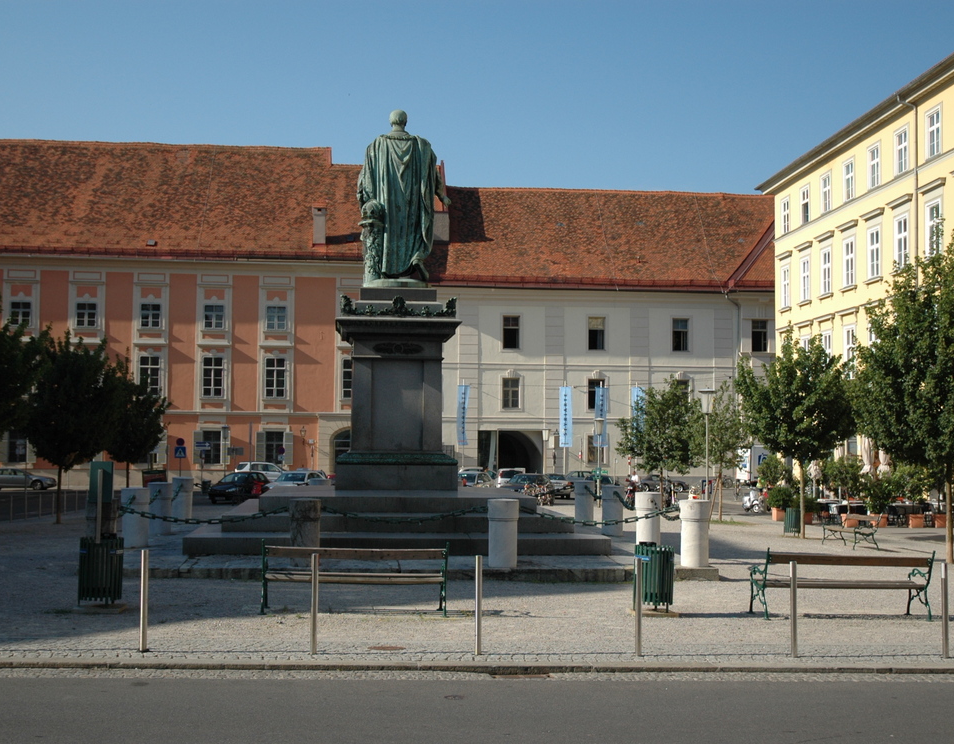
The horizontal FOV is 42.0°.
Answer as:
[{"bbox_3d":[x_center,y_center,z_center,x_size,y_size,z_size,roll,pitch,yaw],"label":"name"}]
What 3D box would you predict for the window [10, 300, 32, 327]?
[{"bbox_3d":[-29.000,-3.687,79.026,1.308,1.597,0.200,1,-4,-6],"label":"window"}]

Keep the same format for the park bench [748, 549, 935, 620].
[{"bbox_3d":[4.358,2.528,14.918,2.060,0.830,0.670,1,-3,-7],"label":"park bench"}]

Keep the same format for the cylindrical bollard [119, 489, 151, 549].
[{"bbox_3d":[-5.948,2.549,21.601,0.485,1.025,0.485,1,-3,-6],"label":"cylindrical bollard"}]

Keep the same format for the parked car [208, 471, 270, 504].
[{"bbox_3d":[-11.285,5.508,59.361,1.720,1.480,4.050,0,-3,15],"label":"parked car"}]

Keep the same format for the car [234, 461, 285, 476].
[{"bbox_3d":[-13.141,6.671,79.248,4.550,1.780,1.820,1,-3,-6],"label":"car"}]

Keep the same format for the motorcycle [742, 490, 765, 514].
[{"bbox_3d":[12.185,5.658,55.035,0.700,1.120,1.750,1,-4,-10],"label":"motorcycle"}]

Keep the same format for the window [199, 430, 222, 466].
[{"bbox_3d":[-17.057,4.899,79.857,1.263,2.212,0.200,1,-4,-6],"label":"window"}]

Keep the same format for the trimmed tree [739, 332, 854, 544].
[{"bbox_3d":[8.680,1.693,33.663,3.250,5.640,3.200,1,-3,-6],"label":"trimmed tree"}]

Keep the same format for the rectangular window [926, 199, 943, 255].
[{"bbox_3d":[17.777,-5.595,48.300,0.200,2.100,1.220,1,-3,-4],"label":"rectangular window"}]

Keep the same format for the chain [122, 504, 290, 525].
[{"bbox_3d":[-4.209,2.196,19.130,2.650,0.300,0.080,1,-3,-6],"label":"chain"}]

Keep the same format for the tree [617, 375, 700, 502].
[{"bbox_3d":[7.561,2.983,51.500,3.550,5.500,3.500,1,-3,0],"label":"tree"}]

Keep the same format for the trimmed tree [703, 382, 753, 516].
[{"bbox_3d":[8.681,2.725,43.421,2.100,4.969,2.100,1,-3,-6],"label":"trimmed tree"}]

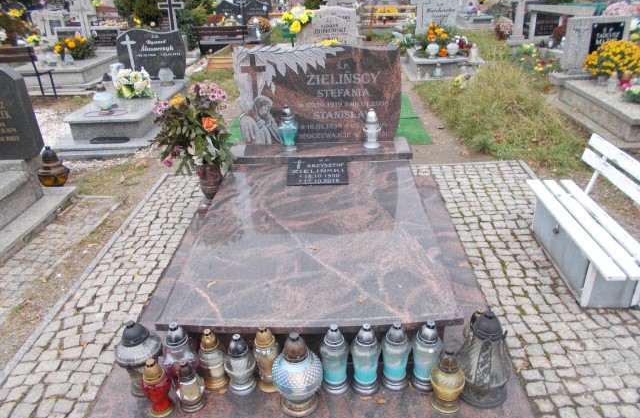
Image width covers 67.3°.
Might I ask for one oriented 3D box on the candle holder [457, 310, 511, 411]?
[{"bbox_3d":[0.623,0.537,1.777,0.195,0.365,0.195,0,28,3],"label":"candle holder"}]

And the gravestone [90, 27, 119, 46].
[{"bbox_3d":[-3.118,-2.474,6.972,0.400,0.260,0.030,0,28,3],"label":"gravestone"}]

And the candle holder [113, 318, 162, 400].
[{"bbox_3d":[-0.702,0.567,1.837,0.186,0.330,0.186,0,28,3],"label":"candle holder"}]

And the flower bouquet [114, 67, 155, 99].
[{"bbox_3d":[-1.946,-1.308,5.029,0.380,0.260,0.270,-1,28,3],"label":"flower bouquet"}]

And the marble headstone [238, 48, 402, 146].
[{"bbox_3d":[-0.010,-0.786,3.307,1.120,0.670,0.100,0,28,3],"label":"marble headstone"}]

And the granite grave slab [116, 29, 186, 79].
[{"bbox_3d":[-1.950,-1.794,5.563,0.750,0.560,0.090,-1,28,3],"label":"granite grave slab"}]

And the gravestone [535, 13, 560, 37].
[{"bbox_3d":[3.390,-2.759,7.188,0.340,0.330,0.050,-2,28,4],"label":"gravestone"}]

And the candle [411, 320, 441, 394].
[{"bbox_3d":[0.403,0.545,1.809,0.112,0.302,0.112,-1,28,3],"label":"candle"}]

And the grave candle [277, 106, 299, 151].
[{"bbox_3d":[-0.198,-0.529,3.147,0.131,0.294,0.131,-1,28,3],"label":"grave candle"}]

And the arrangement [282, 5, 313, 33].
[{"bbox_3d":[-0.289,-2.481,6.287,0.420,0.330,0.320,-2,28,4],"label":"arrangement"}]

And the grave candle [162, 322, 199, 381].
[{"bbox_3d":[-0.571,0.580,1.953,0.140,0.280,0.140,-2,28,4],"label":"grave candle"}]

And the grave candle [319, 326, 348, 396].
[{"bbox_3d":[0.060,0.561,1.832,0.113,0.305,0.113,0,28,3],"label":"grave candle"}]

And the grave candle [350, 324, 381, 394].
[{"bbox_3d":[0.179,0.571,1.859,0.115,0.298,0.115,-2,28,4],"label":"grave candle"}]

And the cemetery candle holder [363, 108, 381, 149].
[{"bbox_3d":[0.342,-0.531,3.150,0.117,0.253,0.117,-1,28,3],"label":"cemetery candle holder"}]

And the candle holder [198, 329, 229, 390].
[{"bbox_3d":[-0.419,0.575,1.883,0.117,0.258,0.117,0,28,3],"label":"candle holder"}]

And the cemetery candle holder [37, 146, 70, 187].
[{"bbox_3d":[-2.142,-0.349,3.827,0.250,0.292,0.250,-2,28,4],"label":"cemetery candle holder"}]

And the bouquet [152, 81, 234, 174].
[{"bbox_3d":[-0.815,-0.528,3.098,0.470,0.500,0.430,-1,28,3],"label":"bouquet"}]

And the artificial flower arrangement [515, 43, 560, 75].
[{"bbox_3d":[2.968,-2.040,6.560,0.570,0.330,0.480,0,28,3],"label":"artificial flower arrangement"}]

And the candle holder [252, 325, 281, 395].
[{"bbox_3d":[-0.207,0.567,1.844,0.108,0.298,0.108,0,28,3],"label":"candle holder"}]

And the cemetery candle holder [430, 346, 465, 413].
[{"bbox_3d":[0.472,0.621,1.770,0.125,0.260,0.125,-2,28,4],"label":"cemetery candle holder"}]

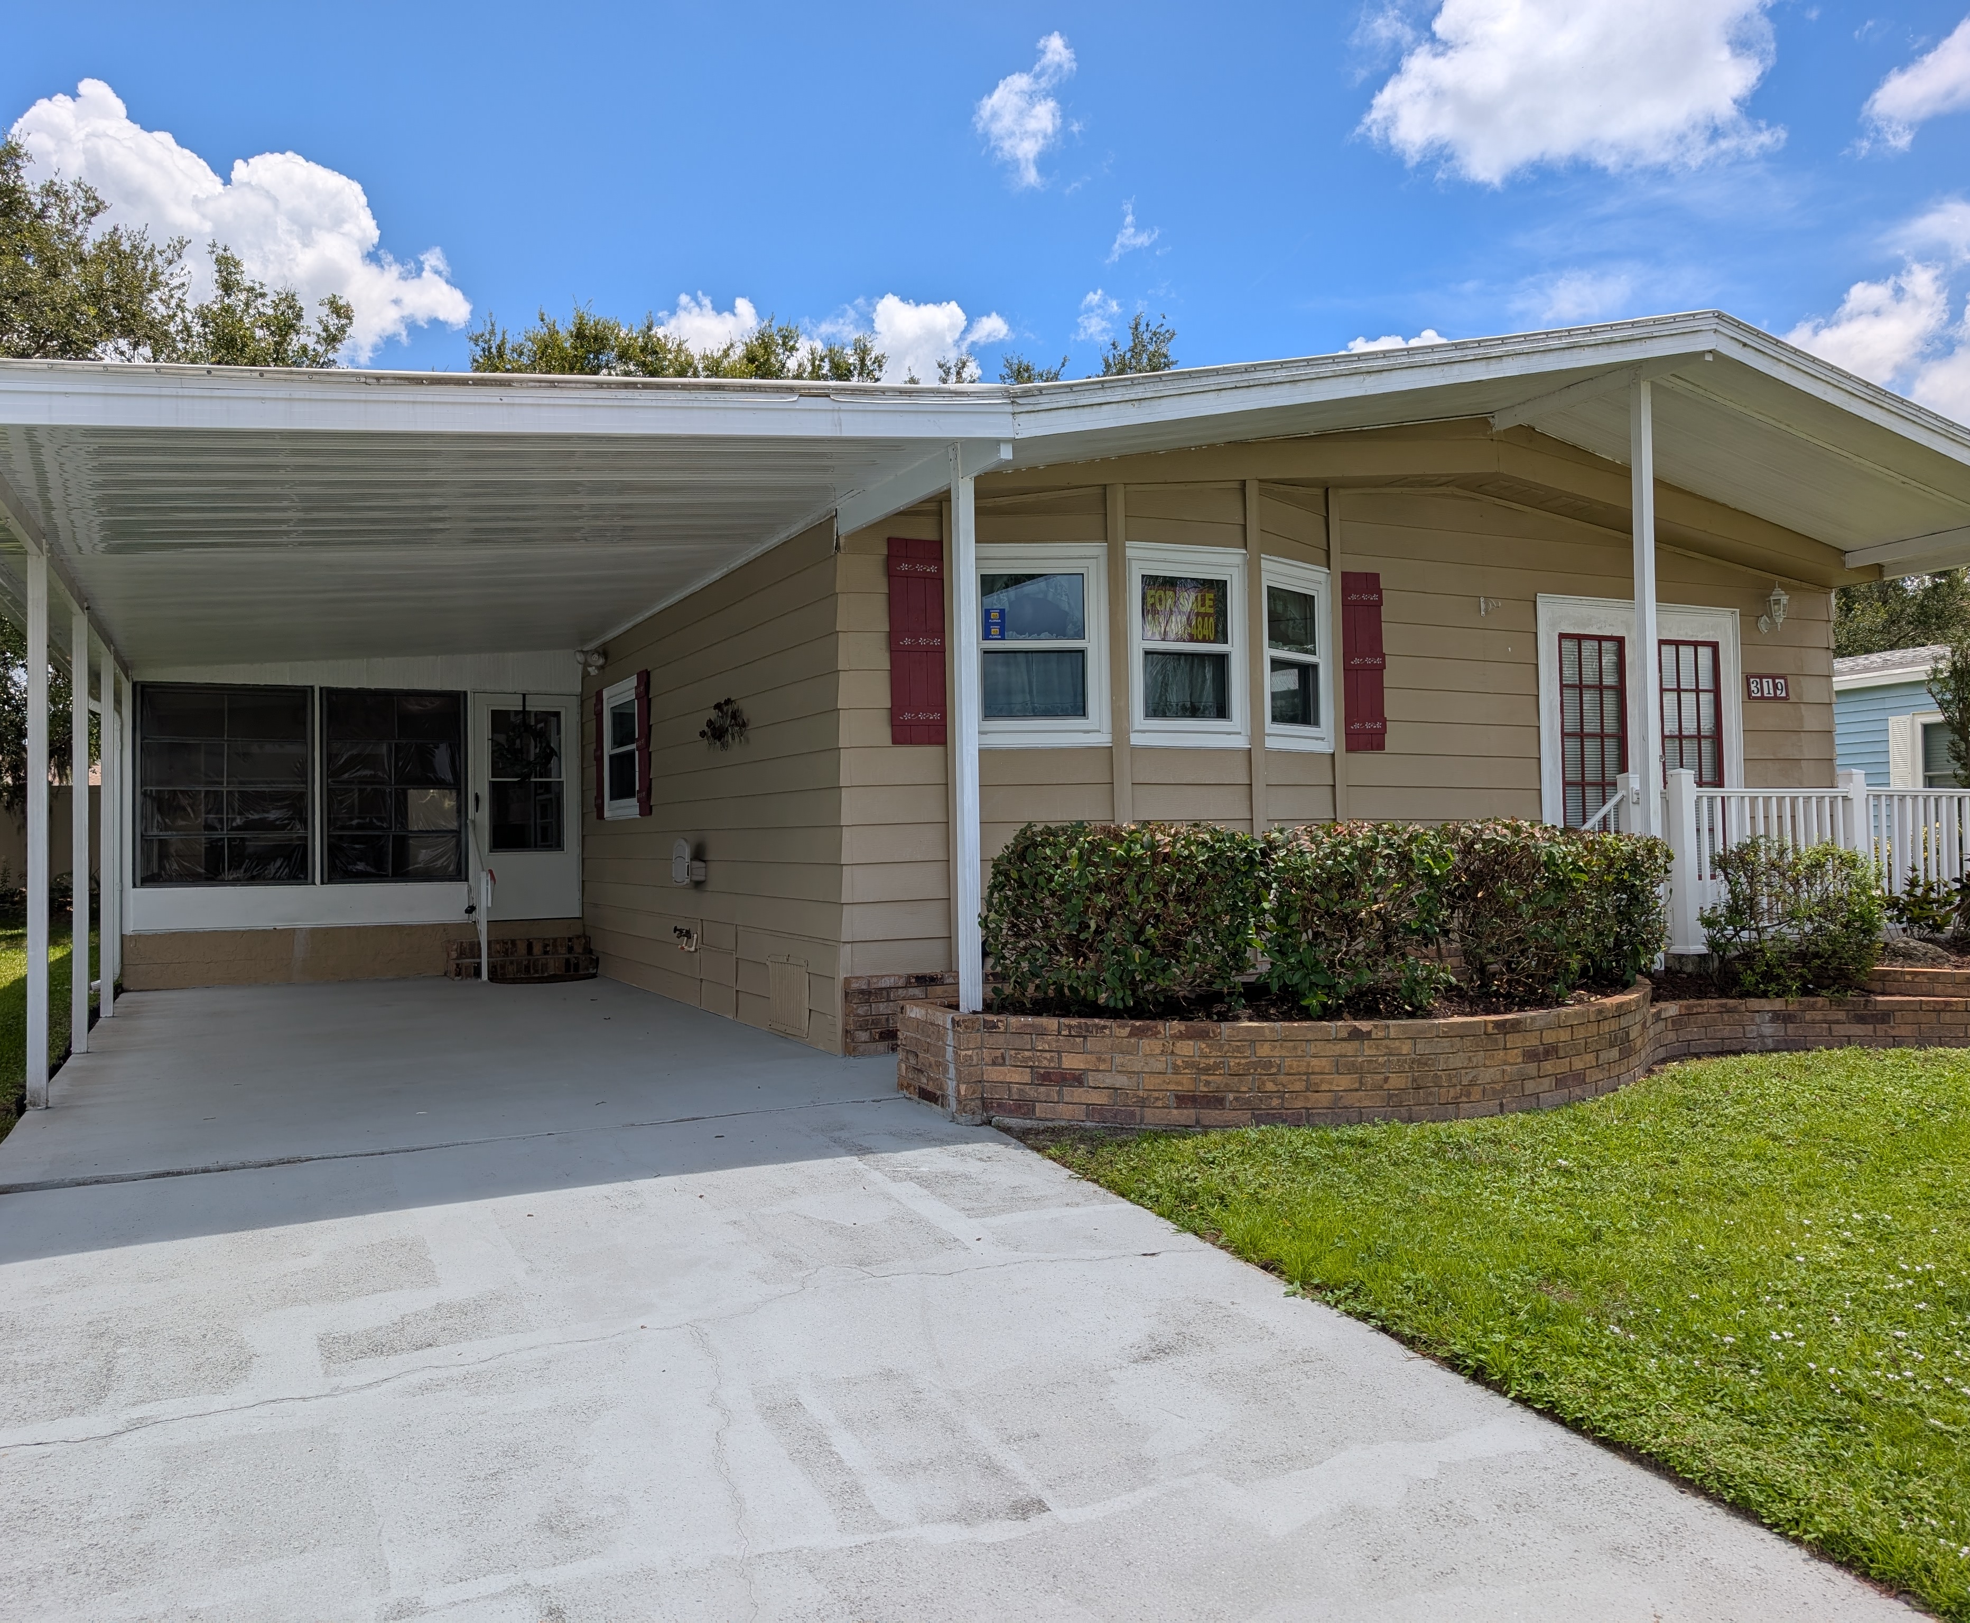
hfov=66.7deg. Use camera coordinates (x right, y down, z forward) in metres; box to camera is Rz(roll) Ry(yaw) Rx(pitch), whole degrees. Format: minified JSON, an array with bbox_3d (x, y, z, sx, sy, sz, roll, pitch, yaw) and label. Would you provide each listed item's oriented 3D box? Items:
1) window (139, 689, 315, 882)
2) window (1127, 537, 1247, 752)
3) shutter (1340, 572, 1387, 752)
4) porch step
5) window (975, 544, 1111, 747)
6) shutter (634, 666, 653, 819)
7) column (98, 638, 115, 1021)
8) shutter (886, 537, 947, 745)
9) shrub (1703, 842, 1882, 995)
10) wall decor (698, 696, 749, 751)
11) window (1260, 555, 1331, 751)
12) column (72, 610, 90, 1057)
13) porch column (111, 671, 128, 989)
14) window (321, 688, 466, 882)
[{"bbox_3d":[-6.200,-0.219,12.229,1.260,1.630,0.080,0,-1,-25],"label":"window"},{"bbox_3d":[1.153,-0.926,8.420,0.800,1.120,0.100,0,-2,-25],"label":"window"},{"bbox_3d":[2.363,-0.931,9.330,0.310,1.115,0.040,0,-2,-25],"label":"shutter"},{"bbox_3d":[-3.951,1.235,12.780,1.170,0.330,0.680,0,-1,-25],"label":"porch step"},{"bbox_3d":[0.261,-0.877,7.900,0.790,1.080,0.100,-1,-1,-1],"label":"window"},{"bbox_3d":[-2.559,-0.506,11.247,0.040,1.090,0.310,0,-1,-26],"label":"shutter"},{"bbox_3d":[-5.962,0.141,10.170,0.074,2.510,0.074,0,-2,-25],"label":"column"},{"bbox_3d":[-0.343,-0.891,7.822,0.307,1.080,0.040,0,-1,-25],"label":"shutter"},{"bbox_3d":[4.480,0.584,8.300,0.950,0.870,0.780,0,-2,-25],"label":"shrub"},{"bbox_3d":[-1.644,-0.532,9.356,0.110,0.330,0.720,0,-1,-26],"label":"wall decor"},{"bbox_3d":[1.872,-0.922,8.930,0.100,1.120,0.770,-2,-2,44],"label":"window"},{"bbox_3d":[-5.116,0.124,8.470,0.074,2.500,0.074,0,-2,-25],"label":"column"},{"bbox_3d":[-6.897,0.148,11.950,0.100,2.540,0.100,0,-1,-25],"label":"porch column"},{"bbox_3d":[-5.019,-0.221,12.725,1.150,1.630,0.080,0,-1,-25],"label":"window"}]

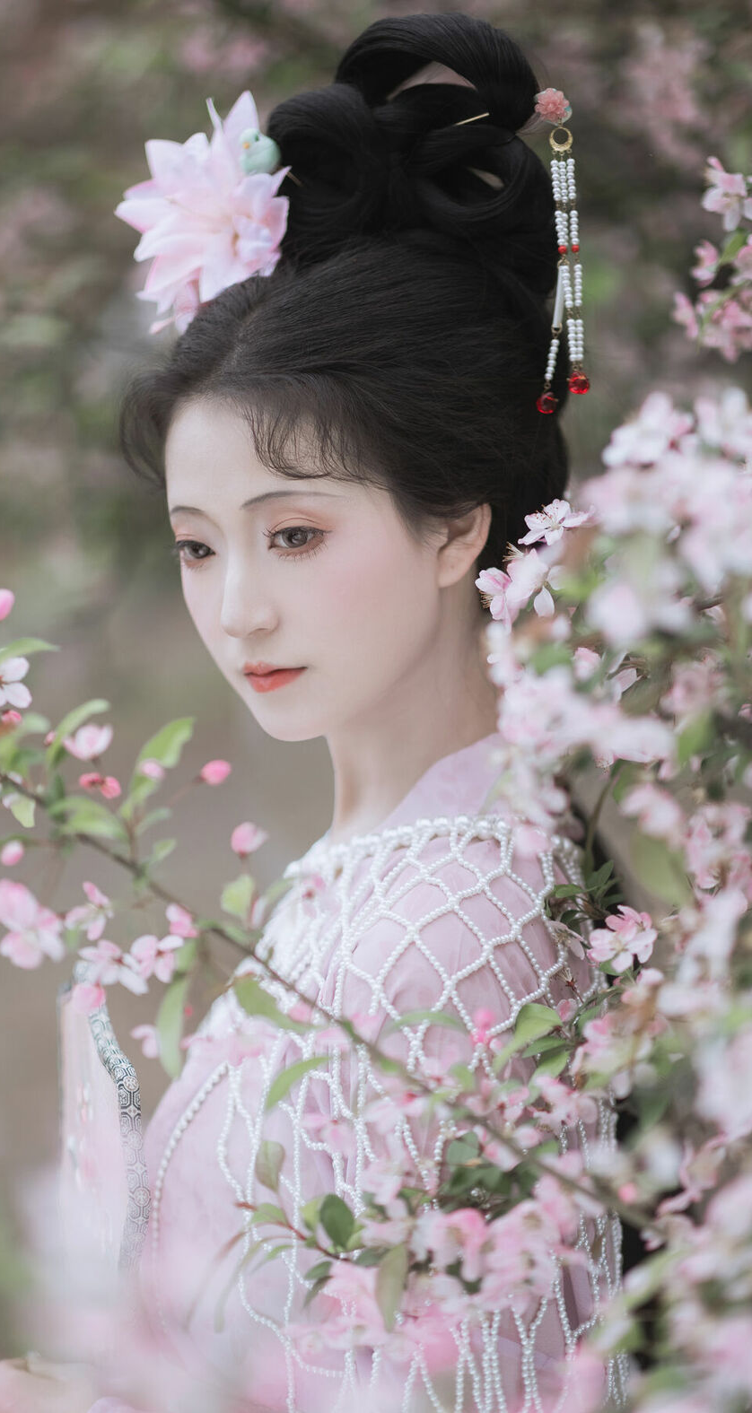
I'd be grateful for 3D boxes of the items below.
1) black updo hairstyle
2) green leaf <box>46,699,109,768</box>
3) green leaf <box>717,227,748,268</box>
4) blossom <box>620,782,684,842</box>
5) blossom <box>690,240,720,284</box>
[{"bbox_3d":[-0.017,-0.222,1.840,0.215,0.320,0.265,1,7,38],"label":"black updo hairstyle"},{"bbox_3d":[-0.148,0.013,1.660,0.014,0.040,0.013,41,0,13],"label":"green leaf"},{"bbox_3d":[0.213,-0.275,2.000,0.011,0.028,0.010,34,0,14],"label":"green leaf"},{"bbox_3d":[0.133,0.051,1.600,0.029,0.028,0.024,0,0,24],"label":"blossom"},{"bbox_3d":[0.197,-0.267,2.000,0.019,0.027,0.027,0,0,-30],"label":"blossom"}]

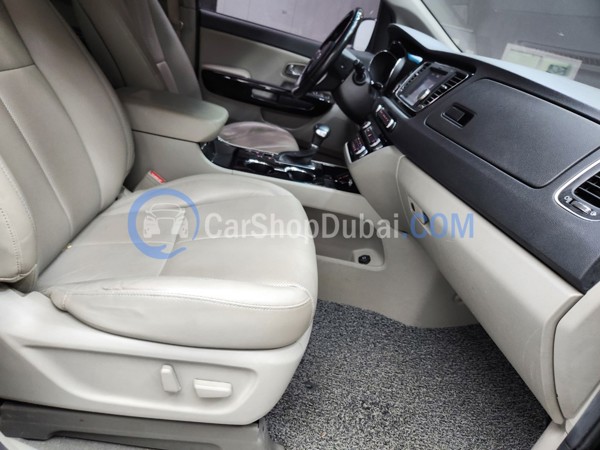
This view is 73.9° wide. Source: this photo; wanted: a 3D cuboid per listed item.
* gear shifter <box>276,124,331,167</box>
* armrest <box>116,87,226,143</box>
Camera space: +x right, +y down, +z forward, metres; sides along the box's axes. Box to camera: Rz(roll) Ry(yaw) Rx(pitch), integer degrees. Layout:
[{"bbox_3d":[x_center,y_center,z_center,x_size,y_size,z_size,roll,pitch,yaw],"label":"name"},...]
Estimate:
[{"bbox_3d":[0.011,-0.265,1.264,0.150,0.138,0.075,9,26,-12],"label":"gear shifter"},{"bbox_3d":[-0.387,-0.323,1.143,0.360,0.075,0.235,9,26,-12],"label":"armrest"}]

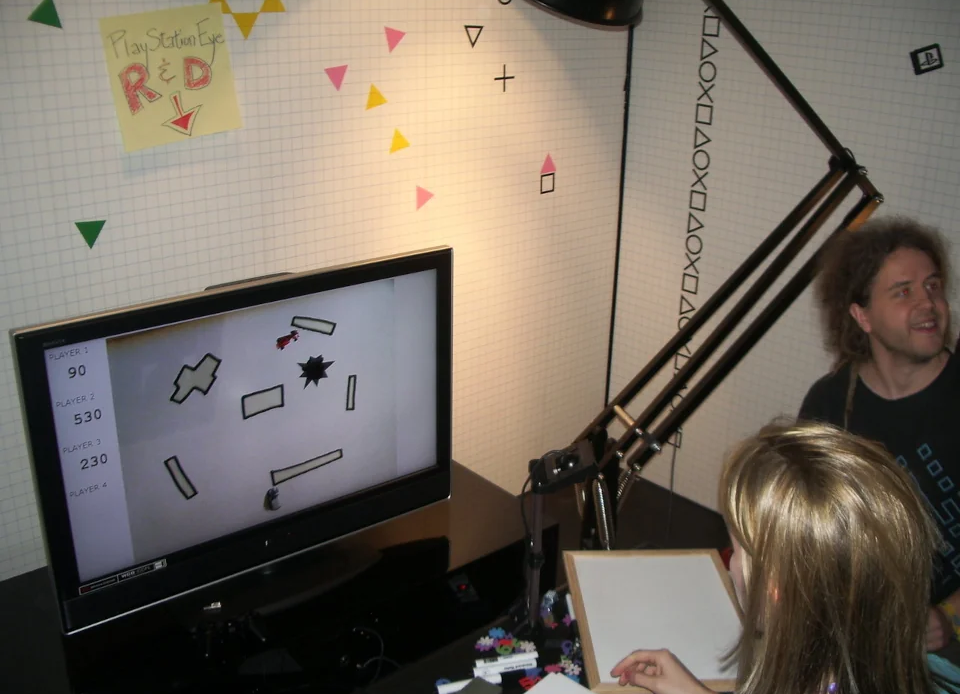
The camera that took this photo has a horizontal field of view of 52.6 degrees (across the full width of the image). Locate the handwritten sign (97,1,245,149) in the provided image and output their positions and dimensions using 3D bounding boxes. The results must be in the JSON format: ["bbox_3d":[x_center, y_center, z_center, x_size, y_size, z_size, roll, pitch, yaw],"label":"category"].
[{"bbox_3d":[-0.661,-0.583,2.091,0.283,0.285,0.012,-24,31,-35],"label":"handwritten sign"}]

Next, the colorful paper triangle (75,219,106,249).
[{"bbox_3d":[-0.831,-0.238,2.076,0.070,0.062,0.005,-12,24,-40],"label":"colorful paper triangle"}]

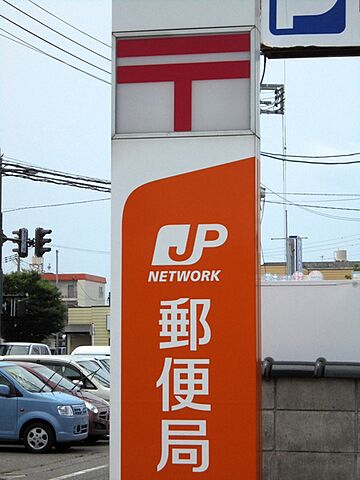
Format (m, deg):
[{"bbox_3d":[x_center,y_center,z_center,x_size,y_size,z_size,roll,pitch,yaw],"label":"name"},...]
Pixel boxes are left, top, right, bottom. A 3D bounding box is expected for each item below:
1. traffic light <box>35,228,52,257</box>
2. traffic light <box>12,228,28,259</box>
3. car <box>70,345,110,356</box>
[{"bbox_3d":[-5.244,0.065,57.000,0.560,1.150,0.420,-1,-5,12],"label":"traffic light"},{"bbox_3d":[-6.141,0.135,57.200,0.560,1.150,0.420,-1,-5,12],"label":"traffic light"},{"bbox_3d":[-0.751,3.660,37.325,4.000,1.950,1.600,-1,-5,13],"label":"car"}]

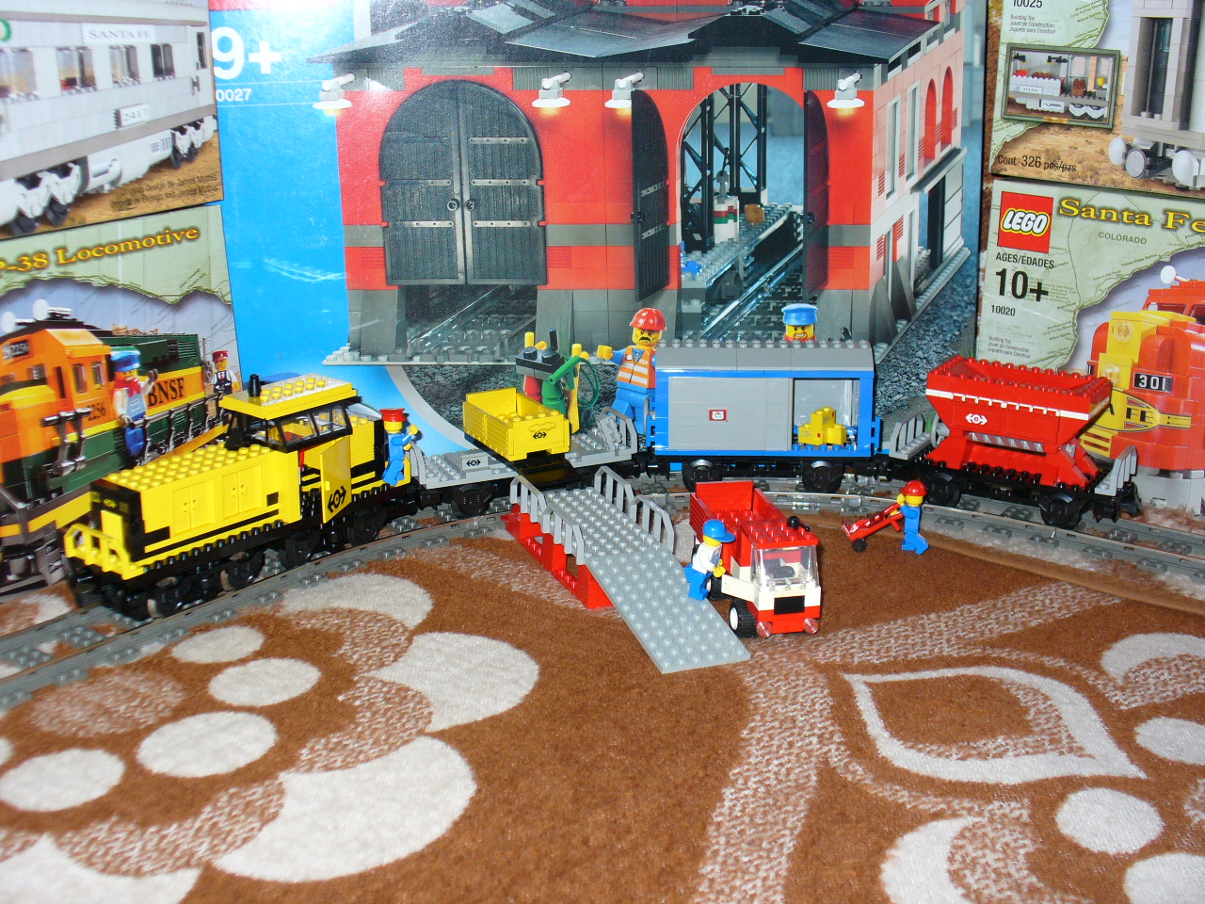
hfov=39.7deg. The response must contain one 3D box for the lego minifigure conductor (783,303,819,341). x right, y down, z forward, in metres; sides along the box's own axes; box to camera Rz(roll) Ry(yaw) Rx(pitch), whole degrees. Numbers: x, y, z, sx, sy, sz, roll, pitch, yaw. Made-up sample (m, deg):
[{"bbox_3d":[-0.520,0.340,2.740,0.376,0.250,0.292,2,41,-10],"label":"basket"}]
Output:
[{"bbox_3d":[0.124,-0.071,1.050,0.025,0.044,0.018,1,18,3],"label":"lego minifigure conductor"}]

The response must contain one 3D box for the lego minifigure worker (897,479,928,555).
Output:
[{"bbox_3d":[0.177,0.036,0.957,0.018,0.040,0.023,3,18,8],"label":"lego minifigure worker"}]

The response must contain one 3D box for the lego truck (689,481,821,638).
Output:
[{"bbox_3d":[0.080,0.053,0.873,0.041,0.057,0.119,-4,19,-12],"label":"lego truck"}]

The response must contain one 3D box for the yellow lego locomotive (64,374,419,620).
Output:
[{"bbox_3d":[-0.192,0.012,0.904,0.050,0.116,0.216,14,23,36],"label":"yellow lego locomotive"}]

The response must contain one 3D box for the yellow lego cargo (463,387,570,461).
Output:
[{"bbox_3d":[-0.052,-0.018,0.997,0.040,0.024,0.067,-9,20,-26],"label":"yellow lego cargo"}]

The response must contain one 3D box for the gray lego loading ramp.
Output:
[{"bbox_3d":[0.012,0.056,0.881,0.063,0.038,0.194,-8,20,-23],"label":"gray lego loading ramp"}]

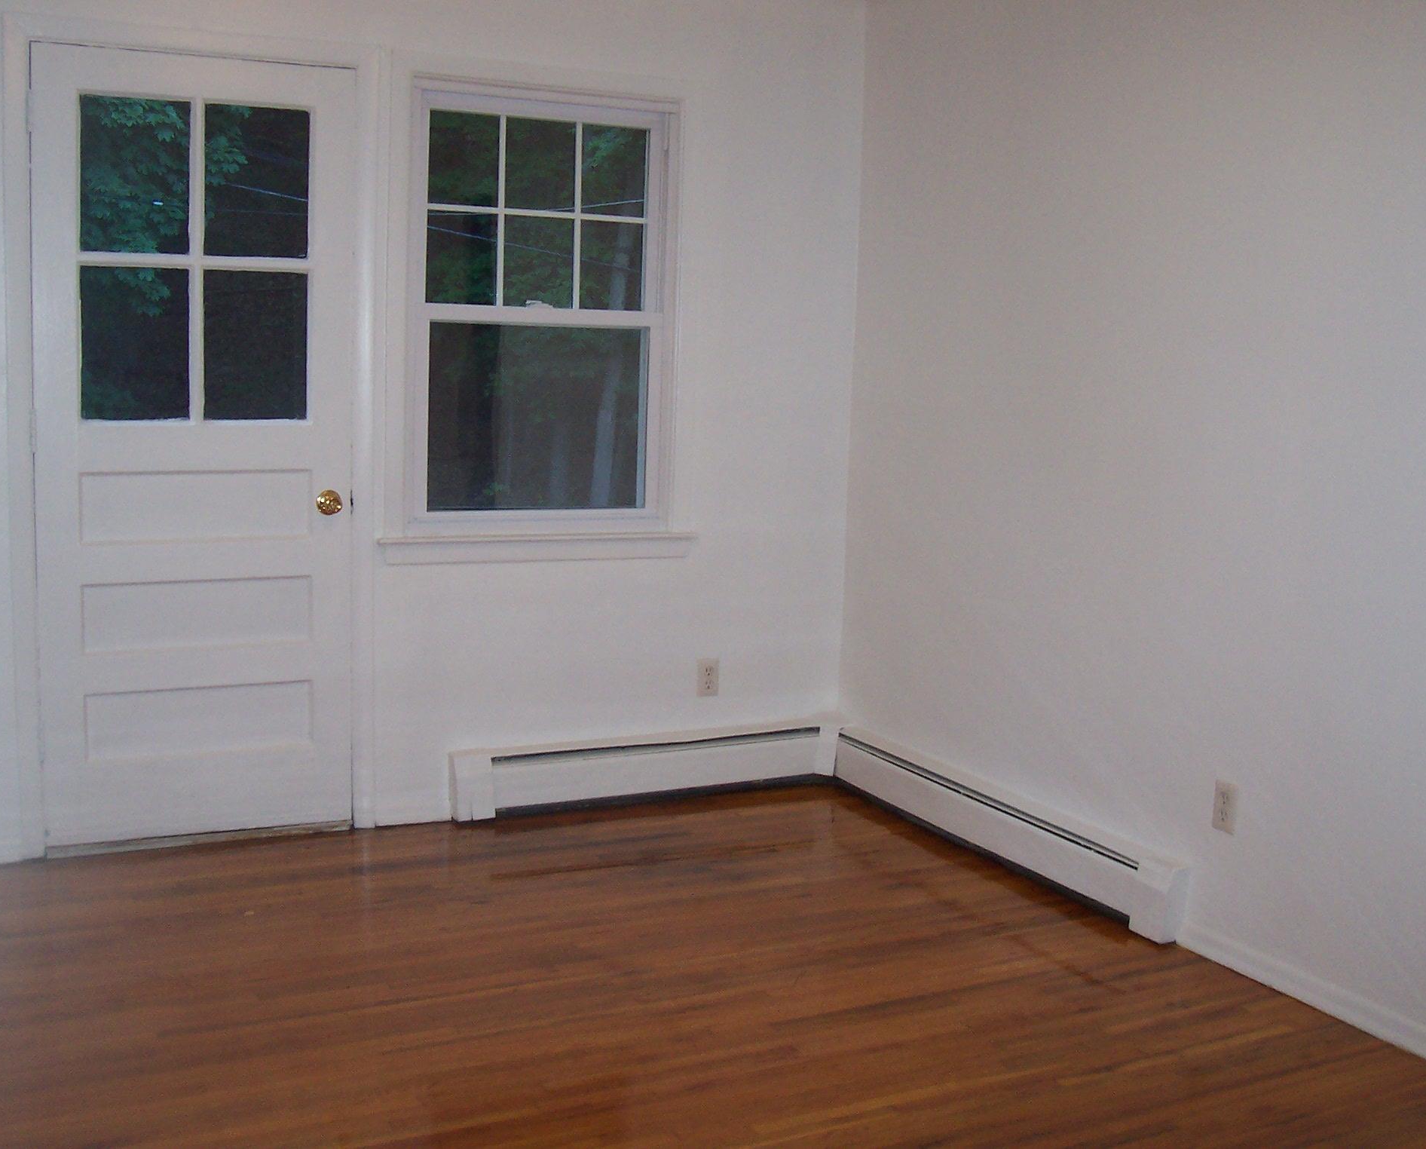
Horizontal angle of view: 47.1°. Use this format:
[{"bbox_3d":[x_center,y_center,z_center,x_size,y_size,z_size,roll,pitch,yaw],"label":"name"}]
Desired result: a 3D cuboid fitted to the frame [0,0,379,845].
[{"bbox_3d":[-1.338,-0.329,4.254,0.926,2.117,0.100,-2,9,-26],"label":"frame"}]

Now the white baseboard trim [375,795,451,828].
[{"bbox_3d":[-0.842,0.656,4.602,0.226,0.102,0.018,-2,9,-26],"label":"white baseboard trim"}]

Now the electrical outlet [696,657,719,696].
[{"bbox_3d":[-0.013,0.315,4.969,0.072,0.116,0.010,-2,9,-26],"label":"electrical outlet"}]

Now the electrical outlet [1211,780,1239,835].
[{"bbox_3d":[1.155,0.527,3.706,0.010,0.114,0.070,-2,9,-26],"label":"electrical outlet"}]

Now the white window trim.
[{"bbox_3d":[-0.474,-0.719,4.585,0.935,1.377,0.090,-2,9,-26],"label":"white window trim"}]

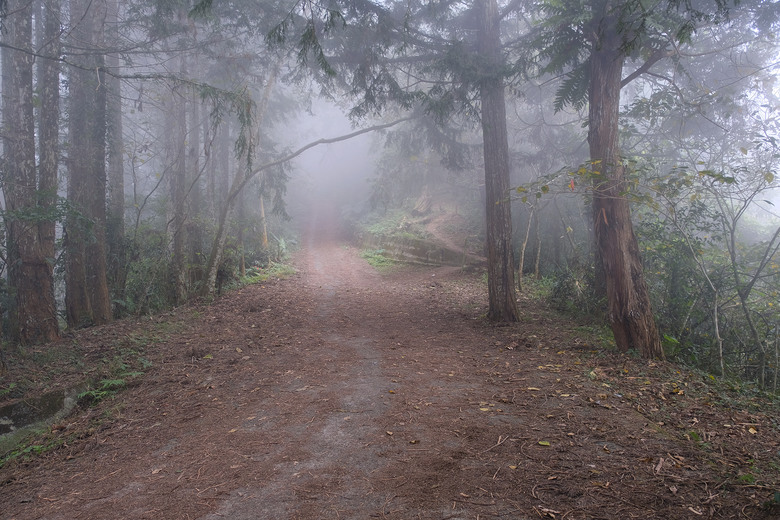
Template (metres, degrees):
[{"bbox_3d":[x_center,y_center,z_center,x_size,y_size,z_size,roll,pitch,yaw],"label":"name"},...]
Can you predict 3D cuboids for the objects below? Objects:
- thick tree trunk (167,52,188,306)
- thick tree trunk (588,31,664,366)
[{"bbox_3d":[-4.735,-1.771,14.000,0.480,5.600,0.480,-1,2,0],"label":"thick tree trunk"},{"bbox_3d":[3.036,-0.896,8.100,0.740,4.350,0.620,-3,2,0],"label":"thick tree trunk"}]

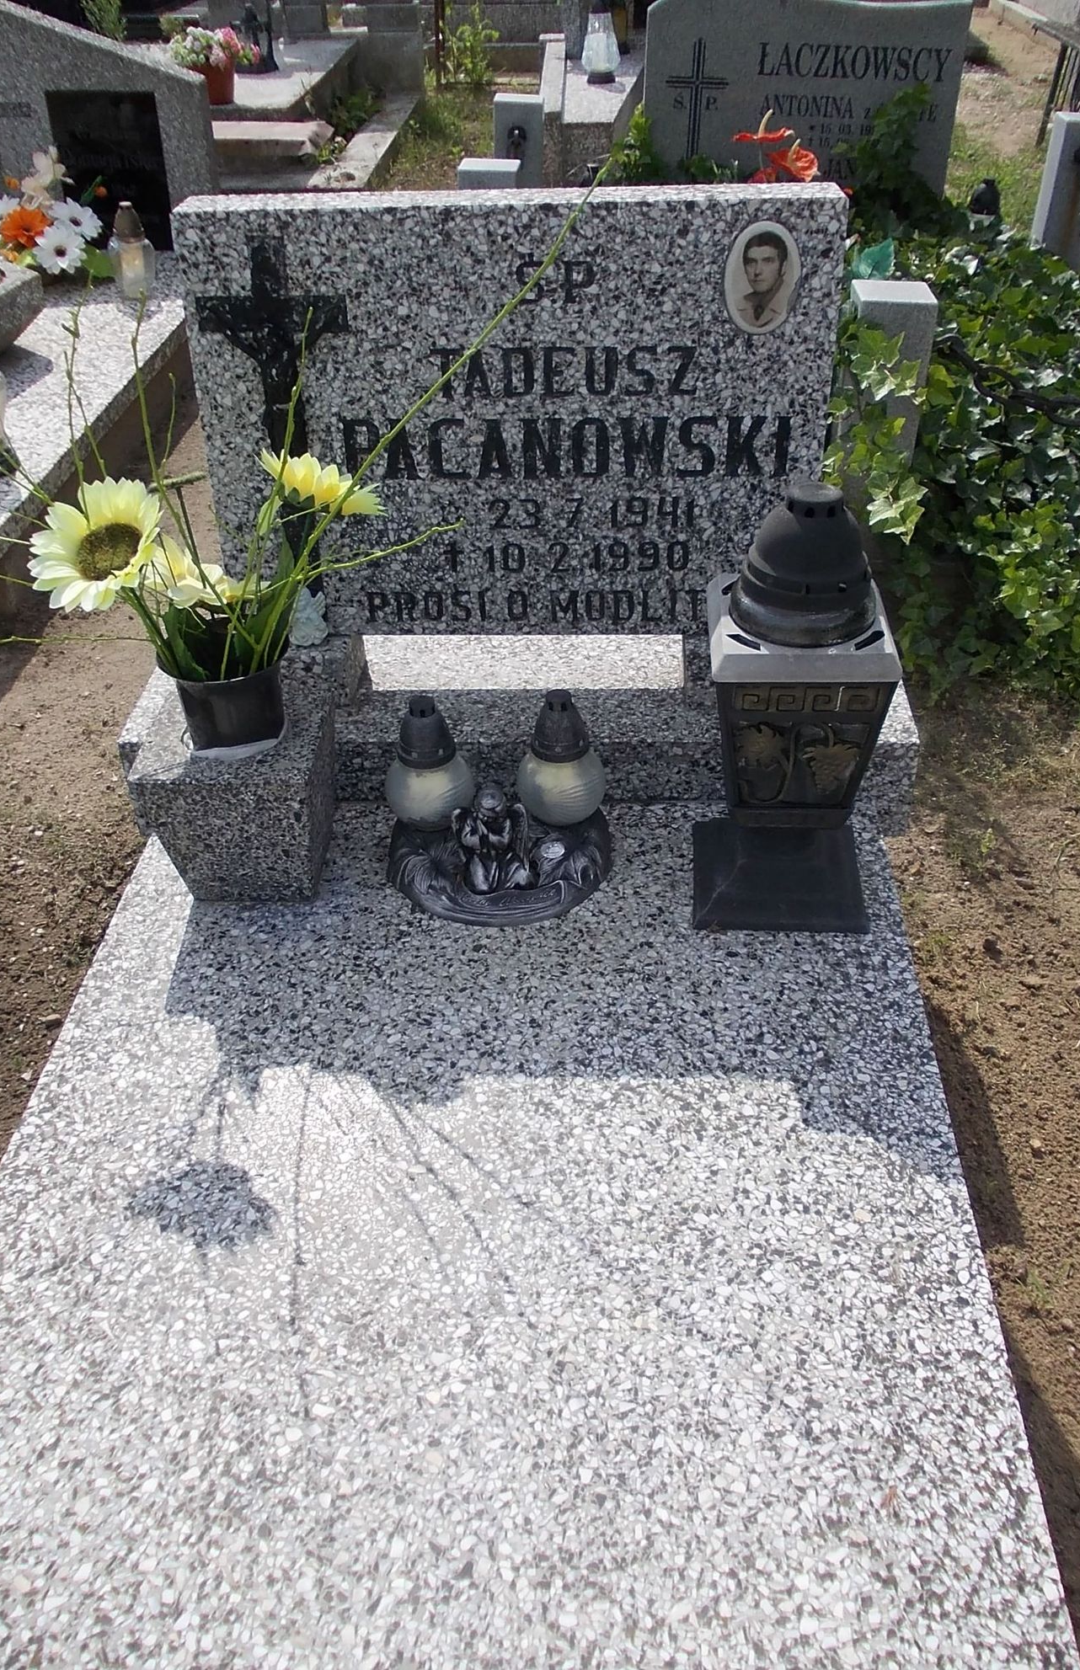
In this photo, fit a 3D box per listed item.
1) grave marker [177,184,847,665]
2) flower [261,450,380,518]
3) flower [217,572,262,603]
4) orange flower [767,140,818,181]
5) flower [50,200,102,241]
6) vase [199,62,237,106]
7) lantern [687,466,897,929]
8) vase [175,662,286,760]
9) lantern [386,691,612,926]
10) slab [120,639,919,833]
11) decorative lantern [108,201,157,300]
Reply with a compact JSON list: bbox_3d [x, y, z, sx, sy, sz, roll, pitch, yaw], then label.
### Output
[{"bbox_3d":[-0.031,-0.485,1.656,0.748,0.525,0.105,0,32,4],"label":"grave marker"},{"bbox_3d":[-0.234,-0.377,1.448,0.128,0.128,0.058,14,71,20],"label":"flower"},{"bbox_3d":[-0.321,-0.261,1.428,0.080,0.050,0.080,0,38,4],"label":"flower"},{"bbox_3d":[0.533,-1.421,2.850,0.110,0.095,0.050,0,3,4],"label":"orange flower"},{"bbox_3d":[-1.094,-1.454,3.195,0.120,0.115,0.040,-39,8,-38],"label":"flower"},{"bbox_3d":[-1.129,-2.621,4.700,0.145,0.140,0.145,0,38,4],"label":"vase"},{"bbox_3d":[0.275,-0.148,1.451,0.201,0.484,0.201,0,38,4],"label":"lantern"},{"bbox_3d":[-0.353,-0.163,1.544,0.146,0.114,0.146,0,38,4],"label":"vase"},{"bbox_3d":[-0.051,-0.042,1.571,0.273,0.194,0.233,0,38,4],"label":"lantern"},{"bbox_3d":[-0.024,-0.149,1.839,0.998,0.148,0.296,0,38,4],"label":"slab"},{"bbox_3d":[-0.967,-1.379,3.180,0.110,0.198,0.110,0,38,4],"label":"decorative lantern"}]

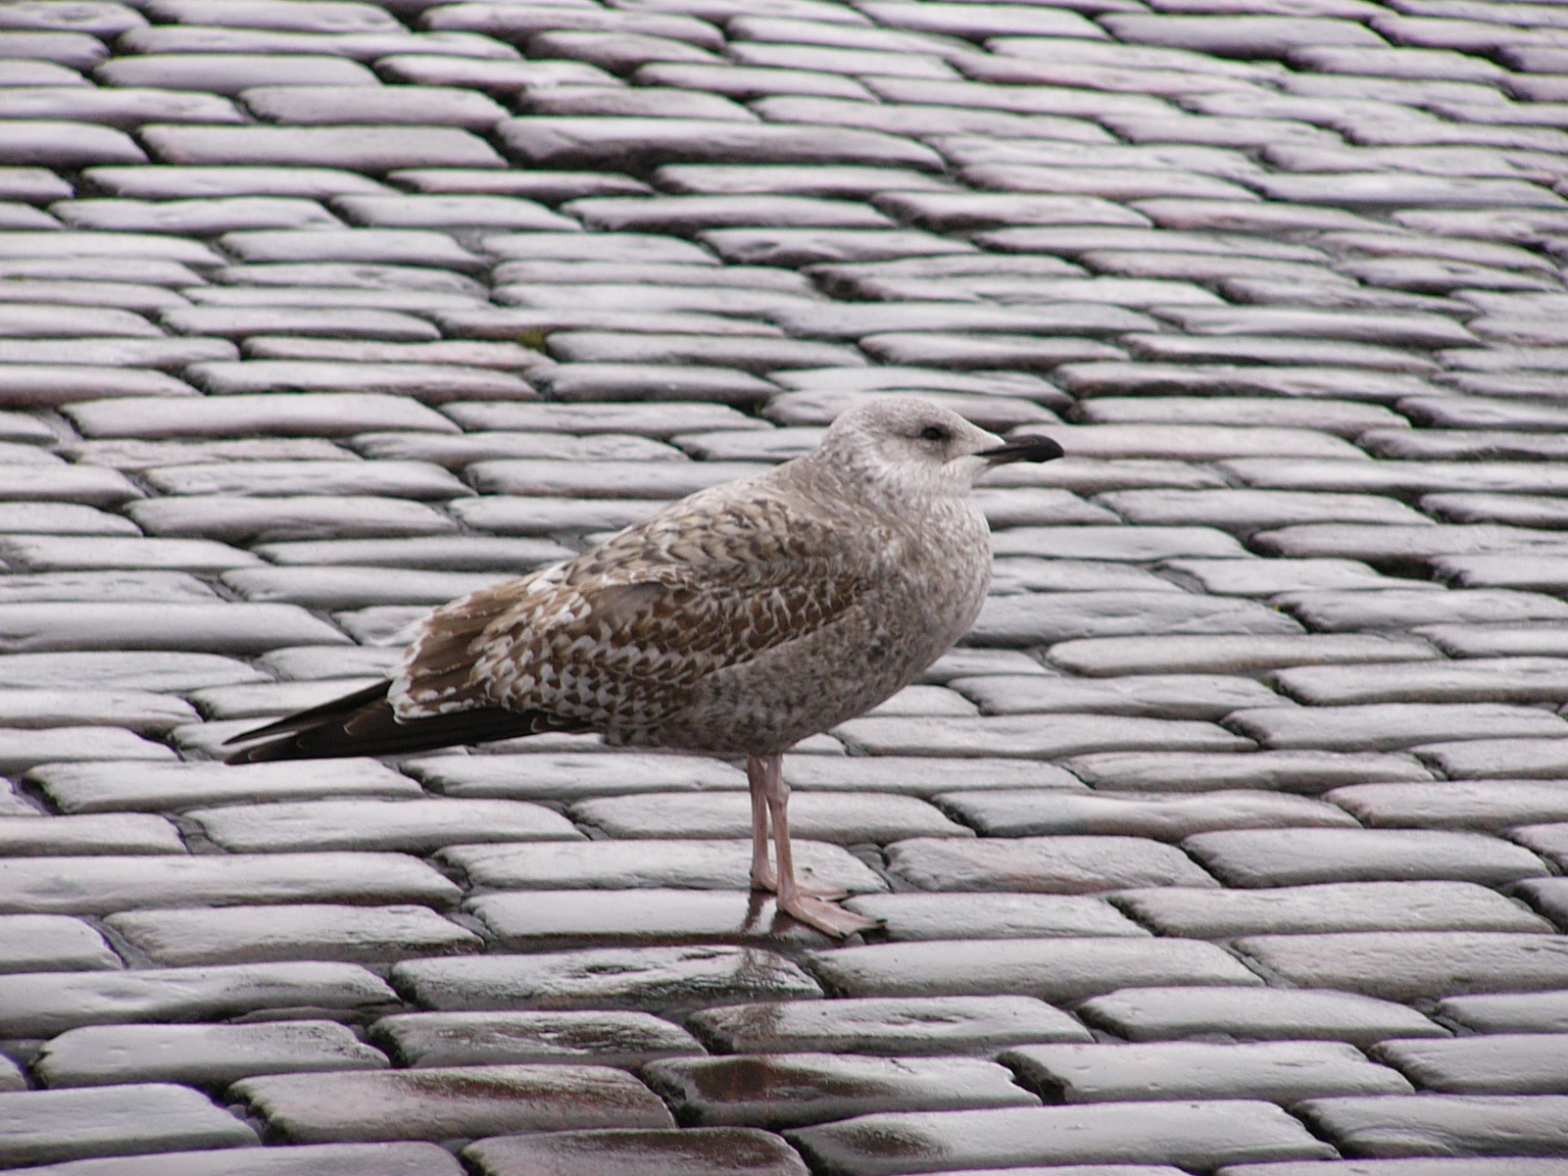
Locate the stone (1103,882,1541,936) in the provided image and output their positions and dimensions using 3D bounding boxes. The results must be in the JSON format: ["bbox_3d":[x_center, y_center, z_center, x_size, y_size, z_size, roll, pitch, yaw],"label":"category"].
[{"bbox_3d":[0.335,0.245,7.546,0.245,0.100,0.121,0,12,-13],"label":"stone"}]

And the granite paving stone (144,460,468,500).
[{"bbox_3d":[-0.320,-0.018,8.116,0.210,0.110,0.111,1,12,-17],"label":"granite paving stone"}]

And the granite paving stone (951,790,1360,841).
[{"bbox_3d":[0.228,0.191,7.782,0.239,0.100,0.119,0,12,-13],"label":"granite paving stone"}]

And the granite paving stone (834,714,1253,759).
[{"bbox_3d":[0.167,0.144,7.995,0.256,0.100,0.111,0,12,-13],"label":"granite paving stone"}]

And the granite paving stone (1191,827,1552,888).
[{"bbox_3d":[0.341,0.212,7.264,0.213,0.110,0.124,1,12,-17],"label":"granite paving stone"}]

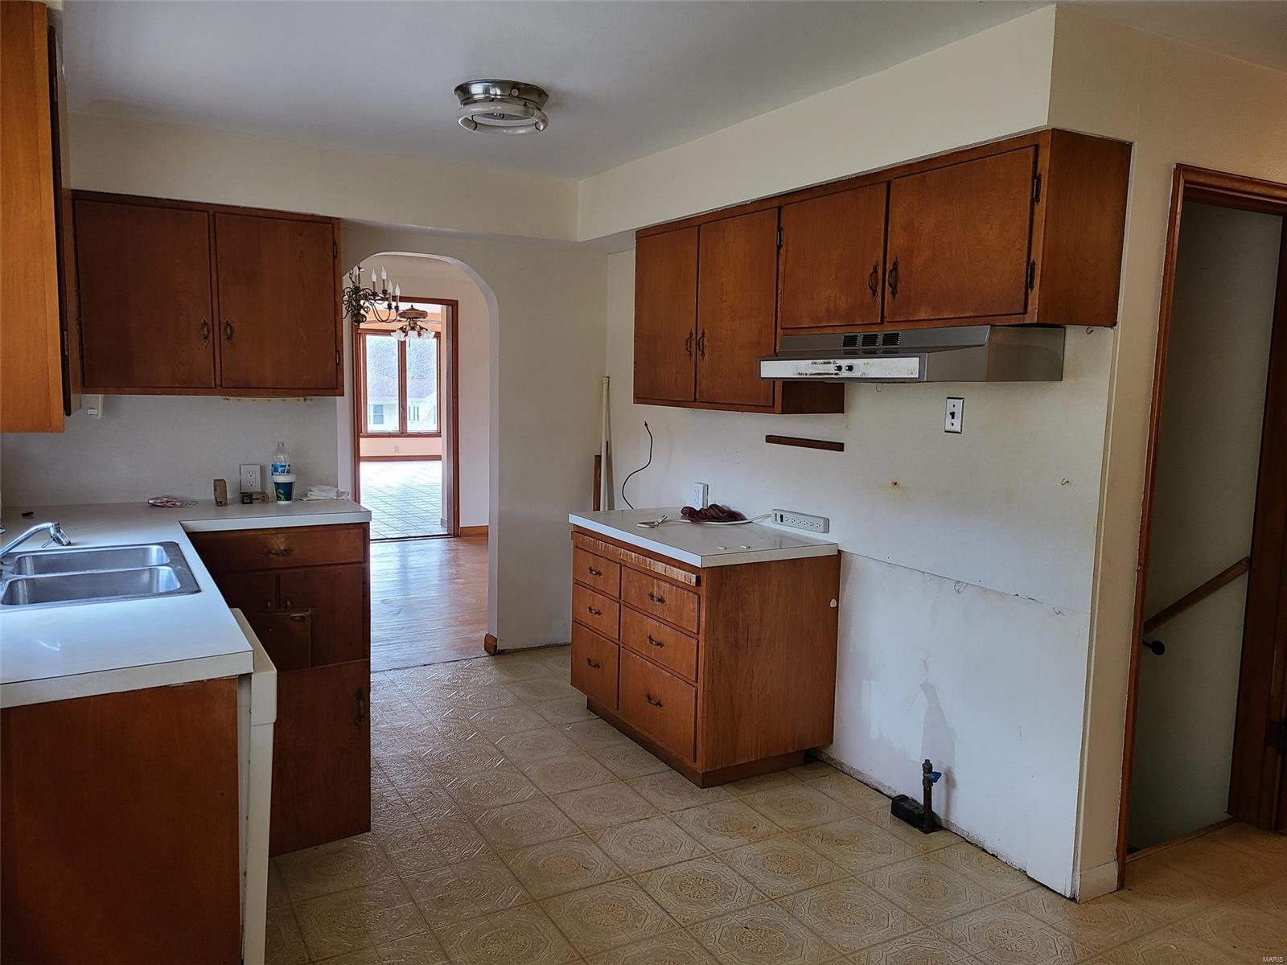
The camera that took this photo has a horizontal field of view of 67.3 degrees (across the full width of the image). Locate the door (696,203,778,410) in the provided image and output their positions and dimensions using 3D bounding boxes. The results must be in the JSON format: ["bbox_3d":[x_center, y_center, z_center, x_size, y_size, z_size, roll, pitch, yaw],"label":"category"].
[{"bbox_3d":[0.356,-0.648,3.665,0.020,0.700,0.506,-2,7,-29],"label":"door"}]

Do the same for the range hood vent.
[{"bbox_3d":[0.787,-0.402,3.065,0.467,0.162,0.907,-2,7,-29],"label":"range hood vent"}]

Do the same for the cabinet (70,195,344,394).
[{"bbox_3d":[-1.881,-0.776,4.210,1.055,0.791,0.293,-2,7,-29],"label":"cabinet"}]

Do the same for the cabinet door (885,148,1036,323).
[{"bbox_3d":[0.884,-0.677,2.725,0.020,0.424,0.518,-2,7,-29],"label":"cabinet door"}]

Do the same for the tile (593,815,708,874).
[{"bbox_3d":[0.017,1.173,3.130,0.300,0.010,0.300,-2,7,-29],"label":"tile"}]

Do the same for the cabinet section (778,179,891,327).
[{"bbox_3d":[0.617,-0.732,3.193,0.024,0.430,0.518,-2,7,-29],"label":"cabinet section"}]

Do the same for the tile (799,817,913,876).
[{"bbox_3d":[0.697,1.185,3.164,0.300,0.010,0.300,-2,7,-29],"label":"tile"}]

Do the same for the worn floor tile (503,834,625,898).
[{"bbox_3d":[-0.249,1.184,2.981,0.300,0.010,0.300,-2,7,-29],"label":"worn floor tile"}]

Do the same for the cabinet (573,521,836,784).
[{"bbox_3d":[0.213,0.647,4.024,0.620,0.835,1.070,-2,7,-29],"label":"cabinet"}]

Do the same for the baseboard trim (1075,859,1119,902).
[{"bbox_3d":[1.347,1.181,2.864,0.175,0.094,0.015,-2,7,-29],"label":"baseboard trim"}]

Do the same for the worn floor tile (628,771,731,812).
[{"bbox_3d":[0.132,1.122,3.528,0.305,0.010,0.307,-2,7,-29],"label":"worn floor tile"}]

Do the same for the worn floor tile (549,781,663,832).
[{"bbox_3d":[-0.132,1.140,3.394,0.300,0.010,0.300,-2,7,-29],"label":"worn floor tile"}]

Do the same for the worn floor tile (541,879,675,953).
[{"bbox_3d":[-0.100,1.217,2.717,0.300,0.010,0.300,-2,7,-29],"label":"worn floor tile"}]

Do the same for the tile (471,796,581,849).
[{"bbox_3d":[-0.398,1.143,3.224,0.292,0.008,0.292,-2,7,-29],"label":"tile"}]

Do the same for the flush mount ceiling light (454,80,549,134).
[{"bbox_3d":[-0.486,-1.286,3.327,0.322,0.098,0.322,1,6,0],"label":"flush mount ceiling light"}]

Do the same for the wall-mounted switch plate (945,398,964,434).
[{"bbox_3d":[1.010,-0.217,3.150,0.011,0.114,0.075,-2,7,-29],"label":"wall-mounted switch plate"}]

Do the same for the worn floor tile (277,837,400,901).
[{"bbox_3d":[-0.933,1.167,2.930,0.305,0.010,0.307,-2,7,-29],"label":"worn floor tile"}]

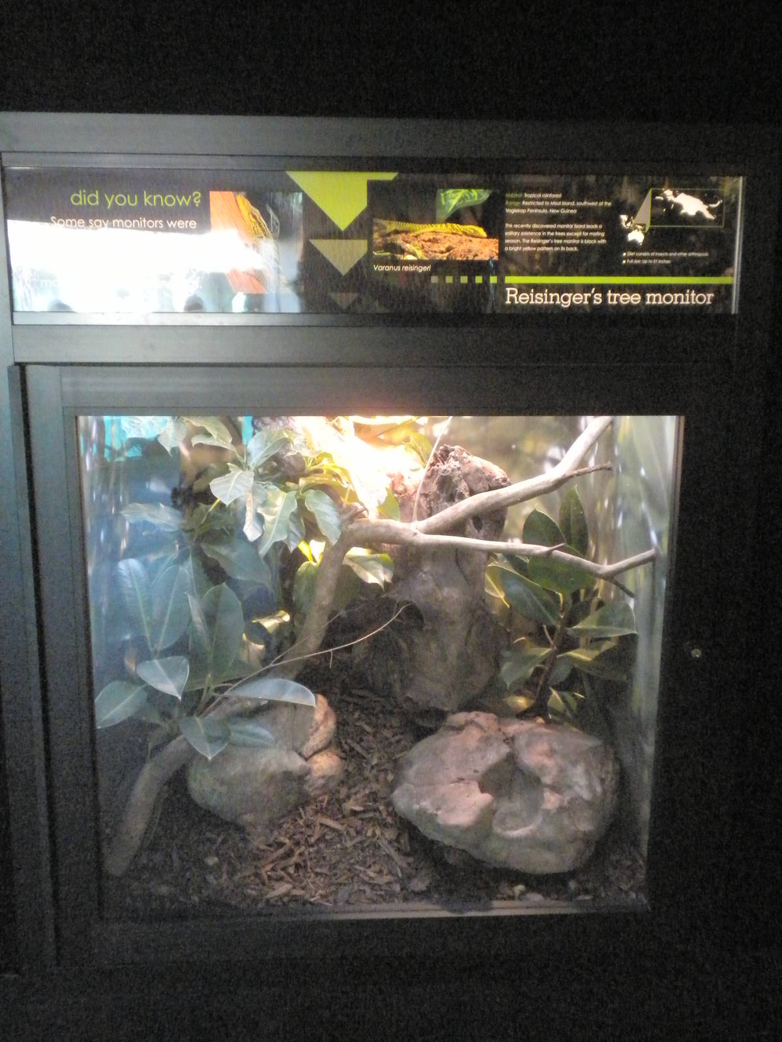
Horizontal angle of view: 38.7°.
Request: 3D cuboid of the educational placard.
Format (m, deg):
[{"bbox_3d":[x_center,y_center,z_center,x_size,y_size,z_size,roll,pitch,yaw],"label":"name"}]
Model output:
[{"bbox_3d":[-0.017,-0.377,1.515,0.986,0.184,0.020,0,12,-2],"label":"educational placard"}]

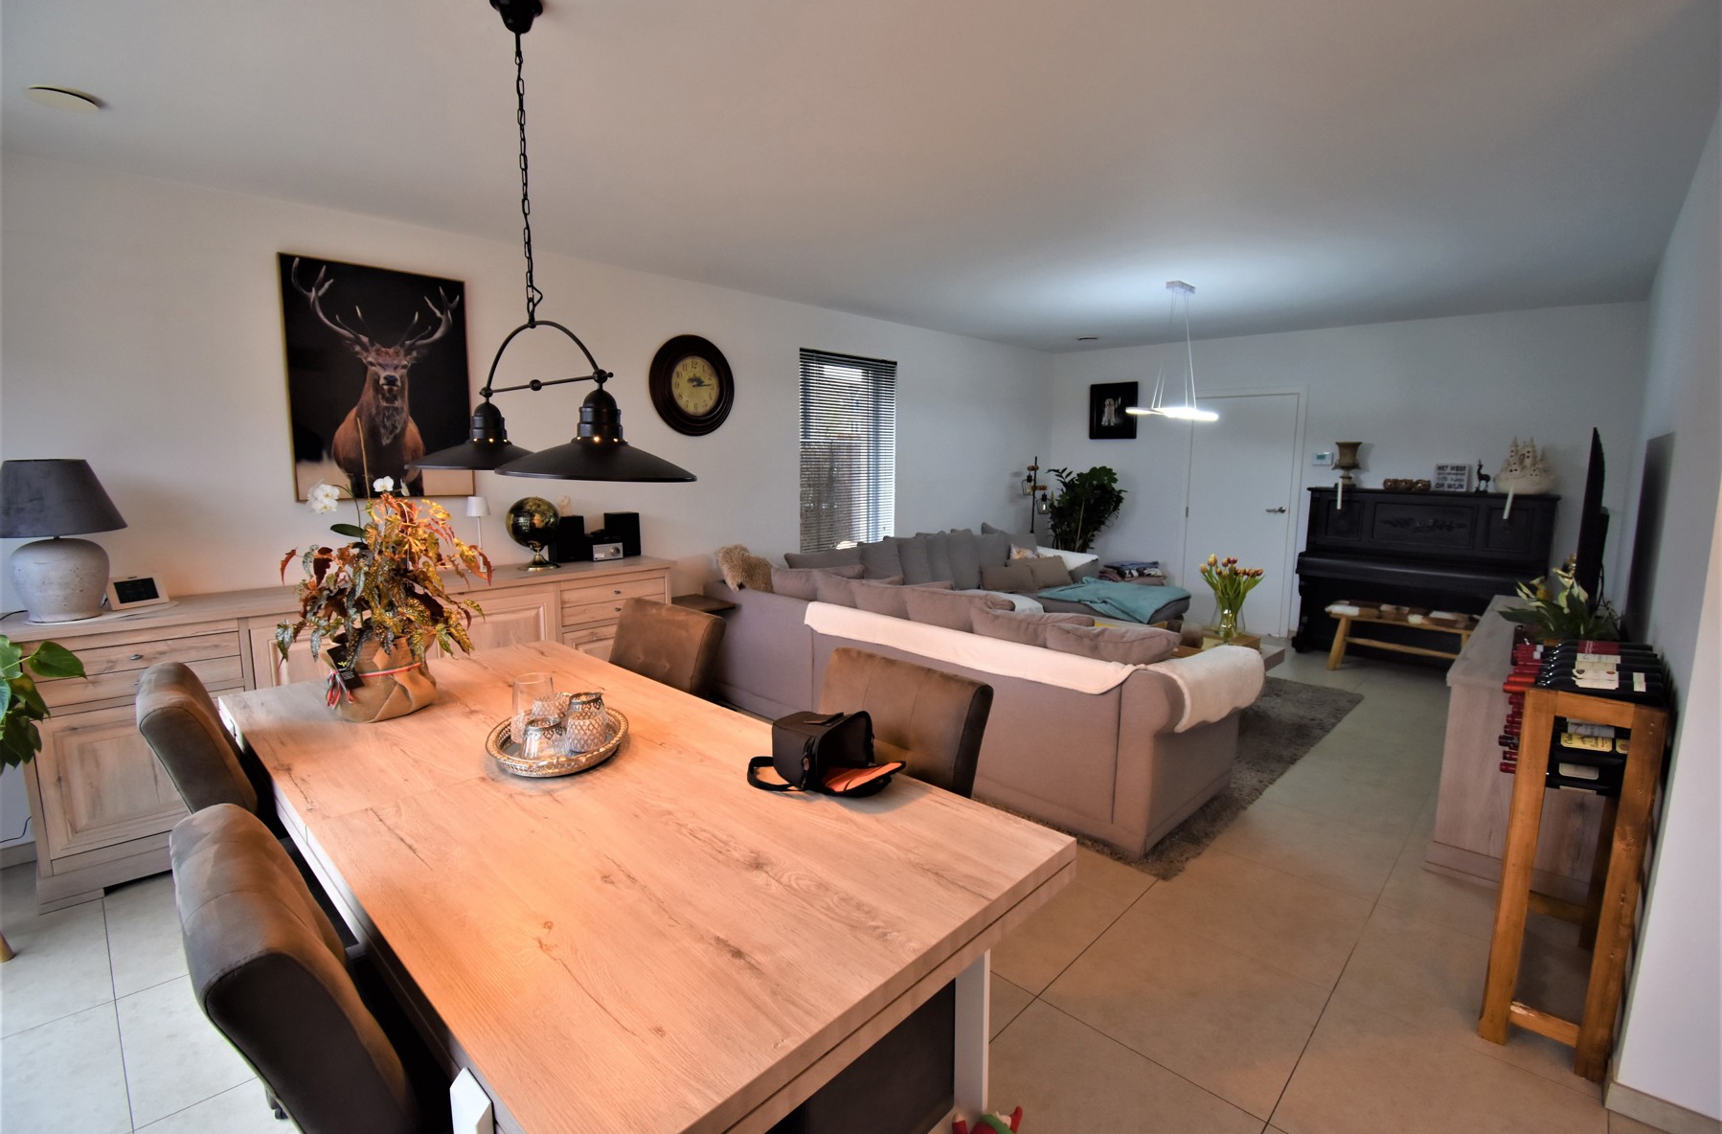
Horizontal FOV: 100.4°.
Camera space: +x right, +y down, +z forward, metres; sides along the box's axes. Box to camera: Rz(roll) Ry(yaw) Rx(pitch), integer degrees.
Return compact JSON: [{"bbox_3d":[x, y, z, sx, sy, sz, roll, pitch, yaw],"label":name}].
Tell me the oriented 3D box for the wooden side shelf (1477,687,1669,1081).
[{"bbox_3d":[1.967,0.751,2.002,0.235,0.945,0.720,9,12,44],"label":"wooden side shelf"}]

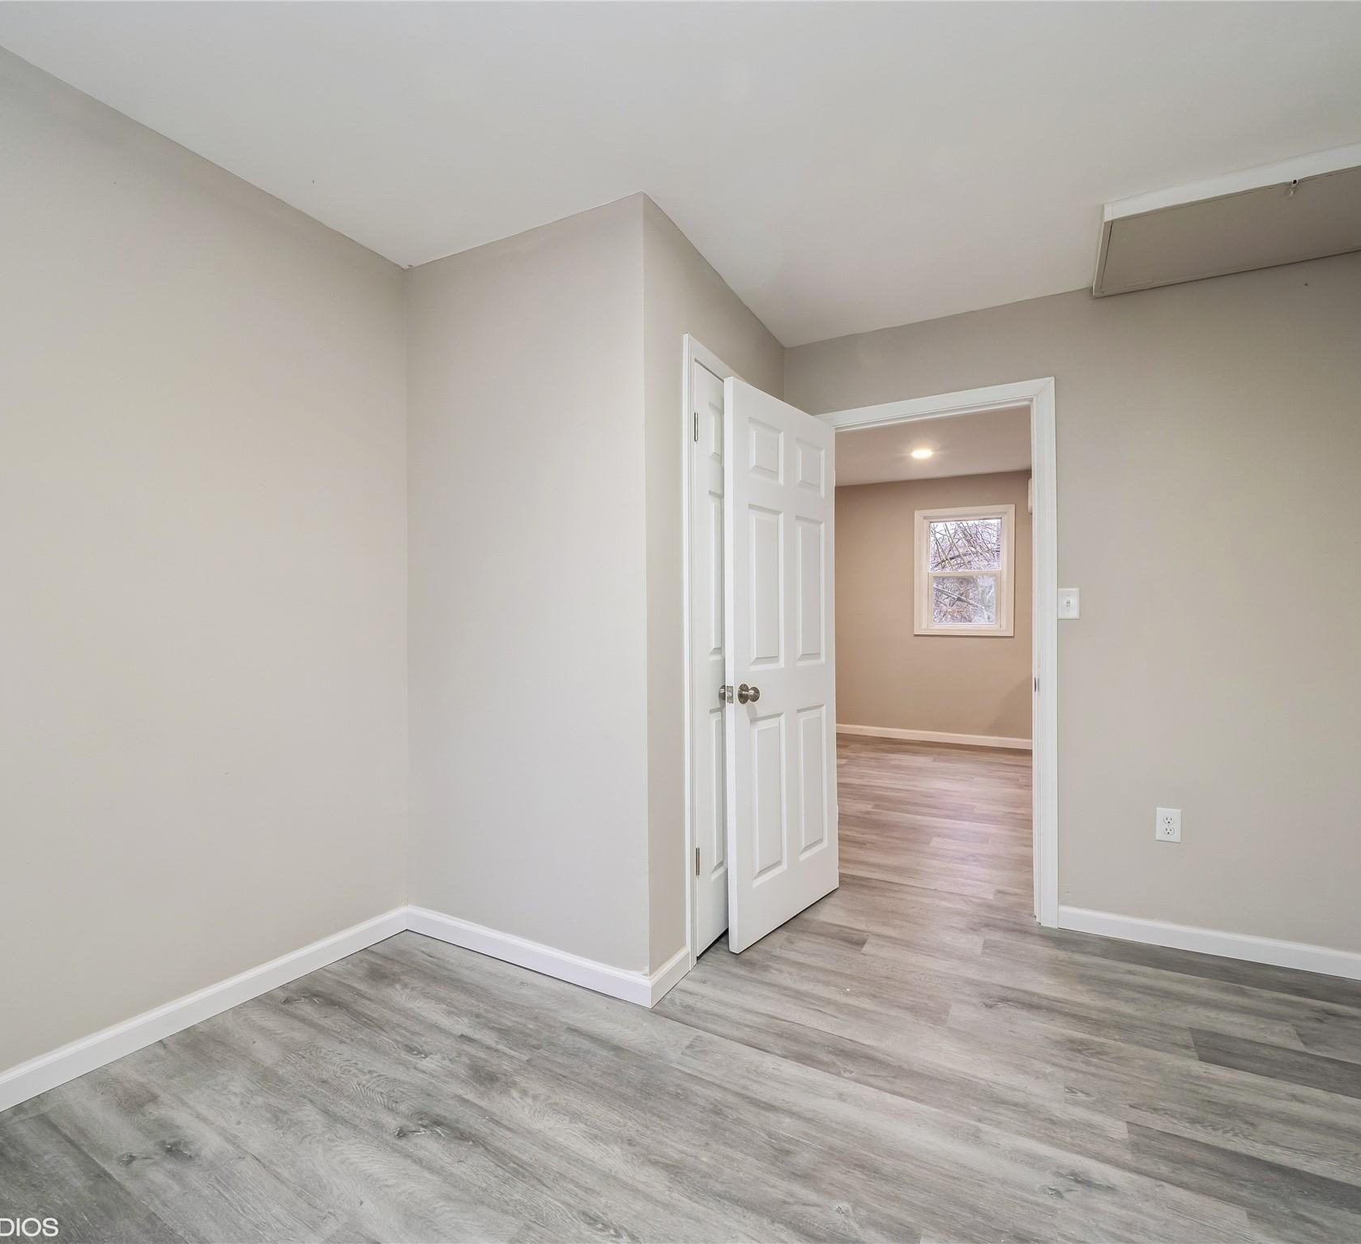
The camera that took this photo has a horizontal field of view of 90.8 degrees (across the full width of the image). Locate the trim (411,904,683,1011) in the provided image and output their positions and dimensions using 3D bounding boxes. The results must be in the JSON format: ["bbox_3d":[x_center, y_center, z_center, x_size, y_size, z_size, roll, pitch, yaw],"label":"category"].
[{"bbox_3d":[-0.512,1.139,2.423,1.099,0.083,0.251,0,0,29],"label":"trim"}]

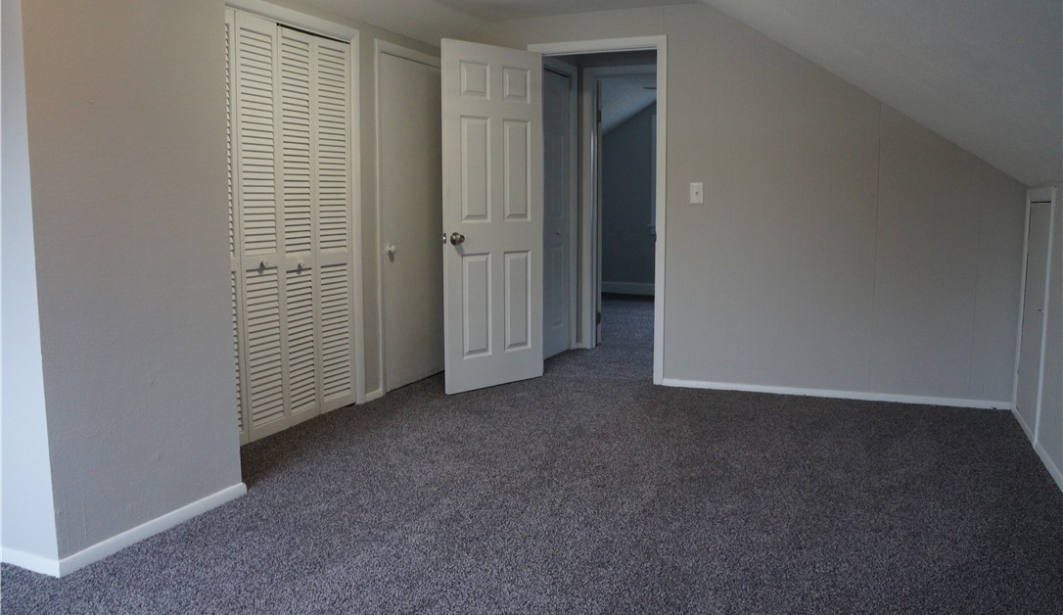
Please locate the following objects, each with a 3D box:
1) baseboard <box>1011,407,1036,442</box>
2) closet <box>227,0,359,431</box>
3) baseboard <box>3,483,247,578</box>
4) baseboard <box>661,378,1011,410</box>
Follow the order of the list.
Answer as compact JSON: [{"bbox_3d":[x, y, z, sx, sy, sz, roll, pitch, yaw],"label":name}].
[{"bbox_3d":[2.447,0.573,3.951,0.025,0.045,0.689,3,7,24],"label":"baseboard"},{"bbox_3d":[-1.157,-0.382,3.930,0.040,1.925,0.850,3,7,23],"label":"closet"},{"bbox_3d":[-1.326,0.708,2.684,0.249,0.052,0.752,3,7,23],"label":"baseboard"},{"bbox_3d":[1.702,0.495,4.617,1.890,0.045,0.025,2,7,20],"label":"baseboard"}]

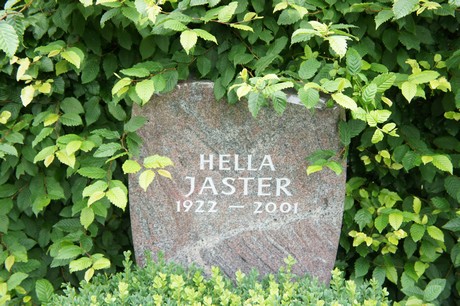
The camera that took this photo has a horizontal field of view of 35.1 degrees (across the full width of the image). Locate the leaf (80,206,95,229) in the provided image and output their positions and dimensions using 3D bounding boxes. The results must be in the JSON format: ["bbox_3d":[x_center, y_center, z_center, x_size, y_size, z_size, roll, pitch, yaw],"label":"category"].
[{"bbox_3d":[-0.369,0.168,1.880,0.035,0.057,0.014,5,-17,9],"label":"leaf"}]

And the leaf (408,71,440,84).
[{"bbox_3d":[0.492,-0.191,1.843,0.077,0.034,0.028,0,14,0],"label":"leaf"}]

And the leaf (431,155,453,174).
[{"bbox_3d":[0.567,0.031,1.950,0.056,0.051,0.028,0,14,0],"label":"leaf"}]

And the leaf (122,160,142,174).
[{"bbox_3d":[-0.221,0.033,1.650,0.044,0.034,0.016,3,-20,1],"label":"leaf"}]

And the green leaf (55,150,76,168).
[{"bbox_3d":[-0.382,0.015,1.700,0.040,0.018,0.060,-40,74,-20],"label":"green leaf"}]

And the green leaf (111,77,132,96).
[{"bbox_3d":[-0.273,-0.166,1.830,0.067,0.017,0.035,-40,46,-11],"label":"green leaf"}]

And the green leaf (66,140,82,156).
[{"bbox_3d":[-0.360,-0.010,1.690,0.049,0.016,0.029,-39,74,-20],"label":"green leaf"}]

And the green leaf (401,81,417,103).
[{"bbox_3d":[0.490,-0.169,2.000,0.041,0.061,0.016,-2,-17,-1],"label":"green leaf"}]

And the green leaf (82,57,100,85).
[{"bbox_3d":[-0.335,-0.200,1.760,0.039,0.069,0.015,15,-10,3],"label":"green leaf"}]

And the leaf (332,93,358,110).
[{"bbox_3d":[0.301,-0.134,1.900,0.081,0.018,0.039,31,48,14],"label":"leaf"}]

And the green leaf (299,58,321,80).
[{"bbox_3d":[0.204,-0.209,1.830,0.045,0.062,0.014,35,-12,14],"label":"green leaf"}]

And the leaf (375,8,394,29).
[{"bbox_3d":[0.353,-0.303,1.660,0.033,0.058,0.018,40,-12,17],"label":"leaf"}]

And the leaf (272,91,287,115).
[{"bbox_3d":[0.126,-0.128,1.848,0.034,0.058,0.028,0,14,0],"label":"leaf"}]

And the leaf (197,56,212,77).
[{"bbox_3d":[-0.062,-0.209,1.770,0.036,0.049,0.014,0,-10,0],"label":"leaf"}]

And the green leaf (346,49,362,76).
[{"bbox_3d":[0.274,-0.201,1.600,0.035,0.059,0.015,-3,-15,4],"label":"green leaf"}]

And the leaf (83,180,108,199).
[{"bbox_3d":[-0.346,0.098,1.870,0.073,0.016,0.038,-32,50,-9],"label":"leaf"}]

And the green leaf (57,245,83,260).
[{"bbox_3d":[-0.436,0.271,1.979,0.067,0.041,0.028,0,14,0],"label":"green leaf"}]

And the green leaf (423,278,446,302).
[{"bbox_3d":[0.573,0.385,2.038,0.064,0.064,0.028,0,14,0],"label":"green leaf"}]

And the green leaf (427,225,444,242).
[{"bbox_3d":[0.564,0.221,1.997,0.047,0.047,0.028,0,14,0],"label":"green leaf"}]

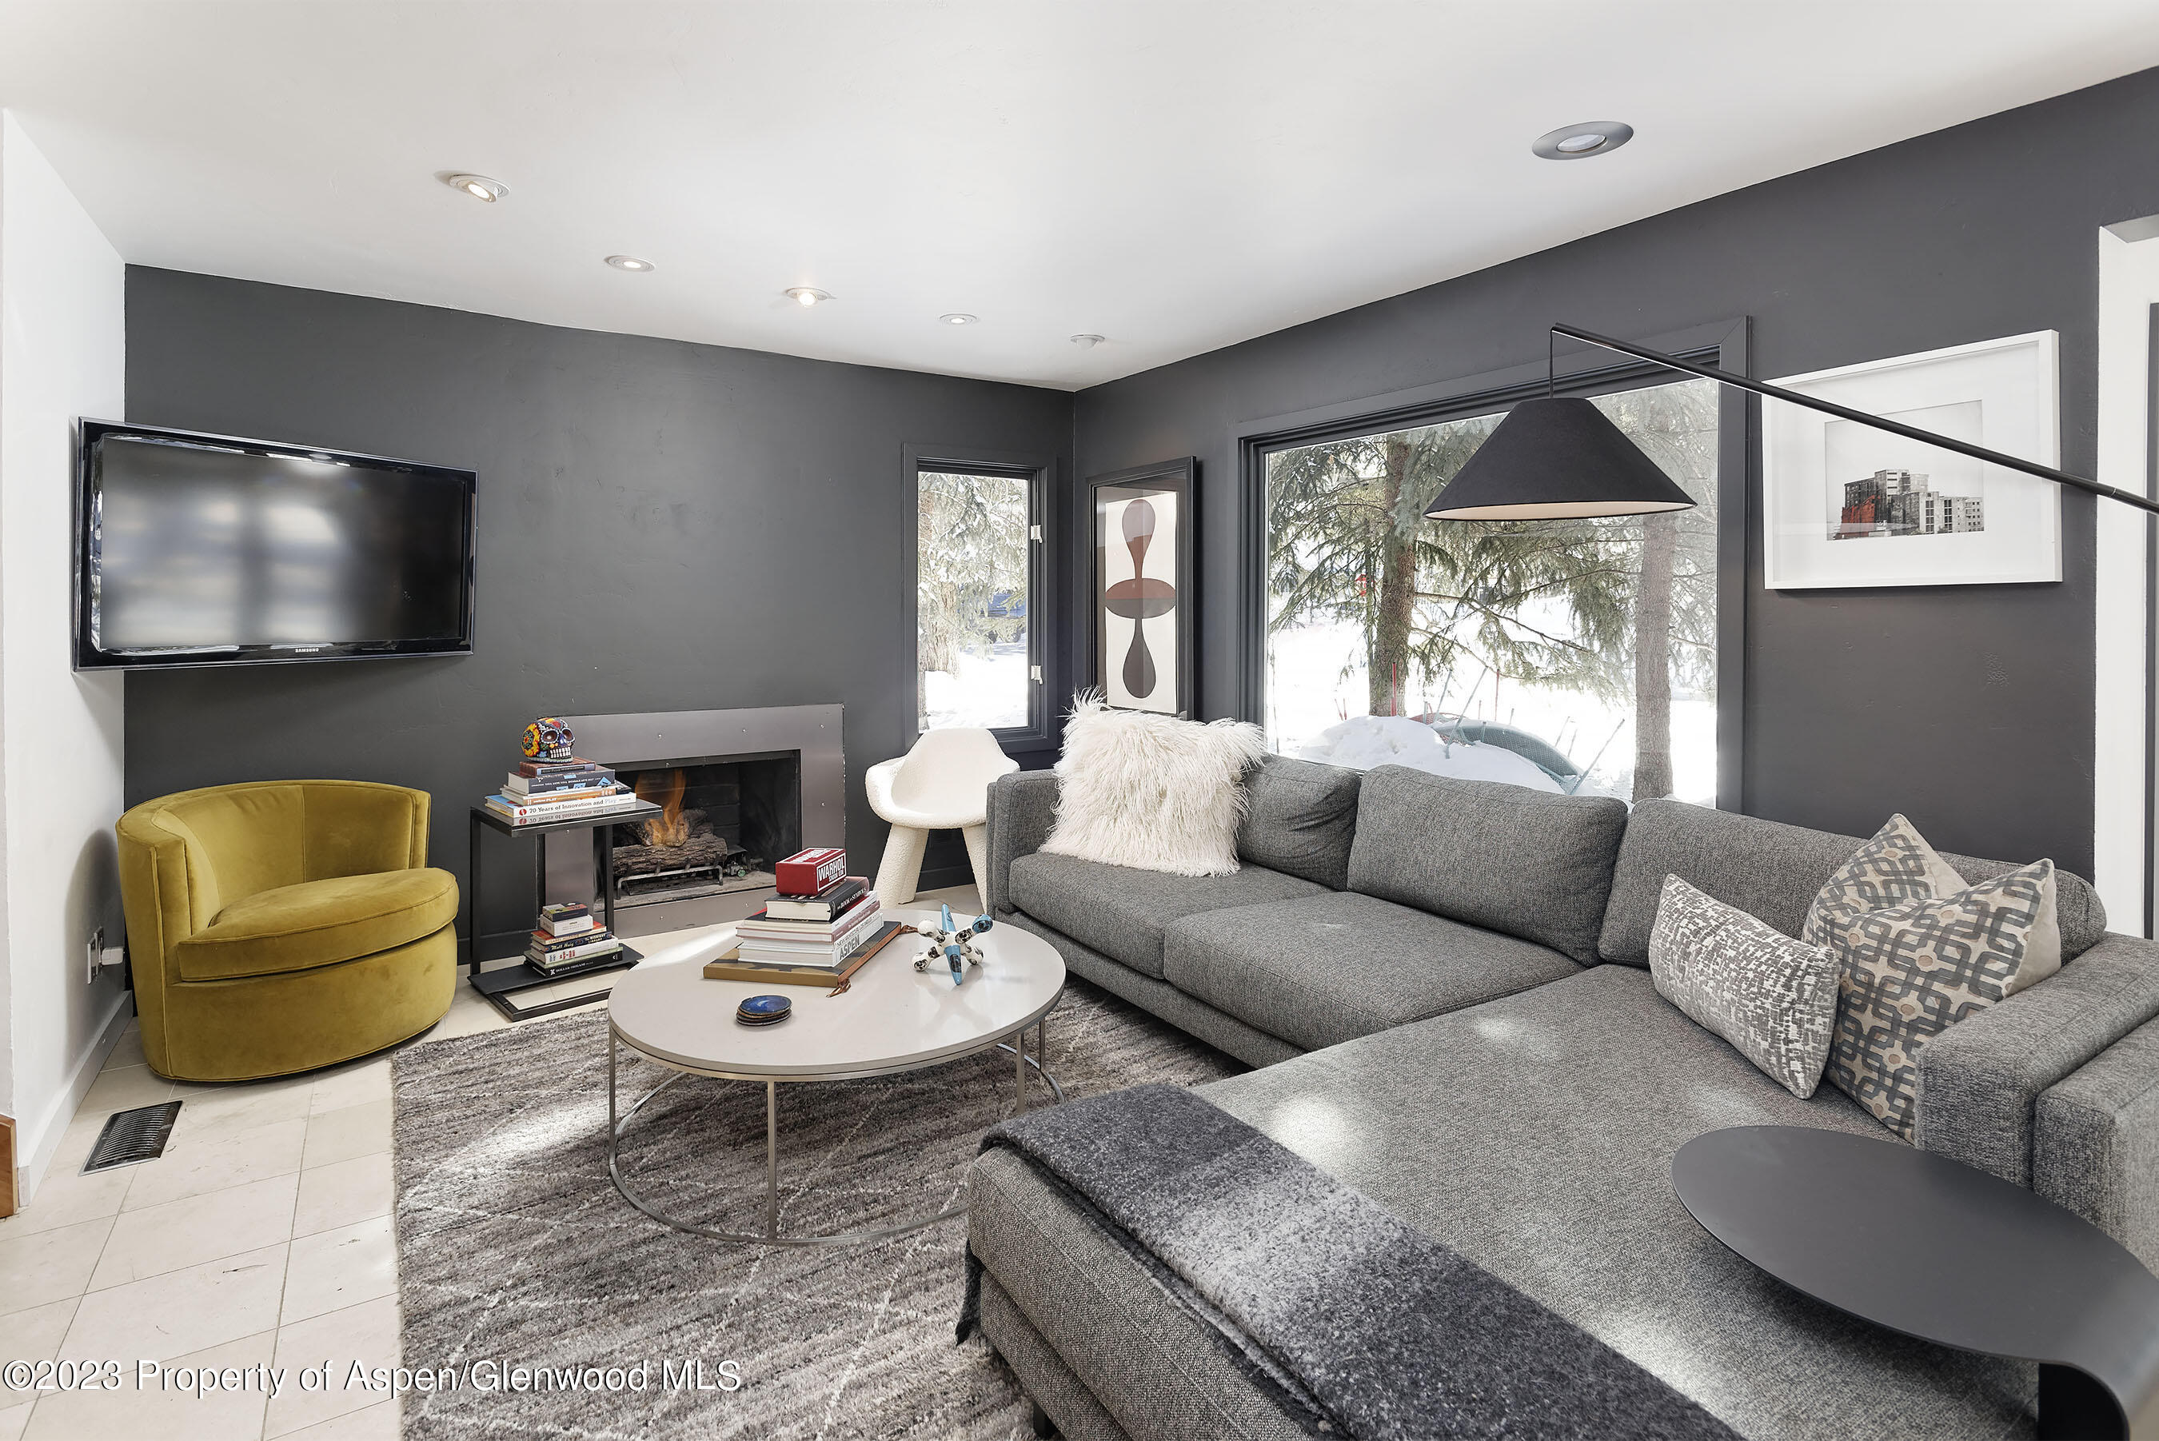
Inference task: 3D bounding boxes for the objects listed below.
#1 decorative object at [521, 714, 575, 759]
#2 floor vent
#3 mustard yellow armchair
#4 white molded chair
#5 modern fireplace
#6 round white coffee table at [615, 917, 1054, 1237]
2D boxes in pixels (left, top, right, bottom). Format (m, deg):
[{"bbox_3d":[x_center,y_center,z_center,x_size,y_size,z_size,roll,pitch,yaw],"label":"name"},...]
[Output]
[{"bbox_3d":[-1.839,0.061,3.535,0.190,0.153,0.155,2,5,28],"label":"decorative object"},{"bbox_3d":[-2.318,1.017,2.505,0.137,0.012,0.337,-3,5,-34],"label":"floor vent"},{"bbox_3d":[-2.345,0.588,3.107,0.830,0.730,0.815,1,4,18],"label":"mustard yellow armchair"},{"bbox_3d":[-0.560,0.438,4.235,0.645,0.785,0.600,0,4,3],"label":"white molded chair"},{"bbox_3d":[-1.614,0.385,4.297,1.176,0.874,0.380,-3,5,-34],"label":"modern fireplace"},{"bbox_3d":[-0.592,0.817,2.591,1.095,0.365,1.095,0,4,0],"label":"round white coffee table"}]

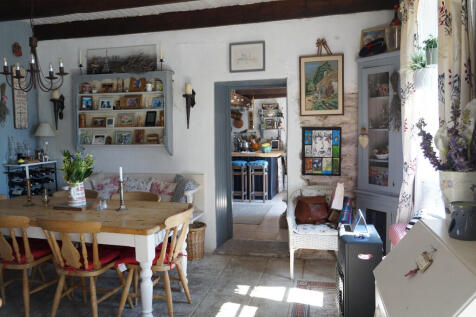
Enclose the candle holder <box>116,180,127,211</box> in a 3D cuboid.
[{"bbox_3d":[-0.969,0.312,2.990,0.083,0.237,0.083,0,3,14],"label":"candle holder"}]

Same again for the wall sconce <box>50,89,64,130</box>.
[{"bbox_3d":[-2.317,-0.626,4.583,0.125,0.540,0.160,0,3,14],"label":"wall sconce"}]

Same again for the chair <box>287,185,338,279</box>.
[{"bbox_3d":[0.795,0.723,3.627,0.560,0.840,0.570,0,3,14],"label":"chair"}]

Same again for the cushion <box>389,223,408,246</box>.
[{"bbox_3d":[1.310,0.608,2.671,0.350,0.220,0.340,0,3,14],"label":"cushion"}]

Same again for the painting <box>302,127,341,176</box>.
[{"bbox_3d":[0.867,-0.072,3.685,0.395,0.500,0.030,0,4,13],"label":"painting"}]

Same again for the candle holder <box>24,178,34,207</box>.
[{"bbox_3d":[-1.884,0.298,3.213,0.082,0.235,0.082,0,4,13],"label":"candle holder"}]

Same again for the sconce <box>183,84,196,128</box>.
[{"bbox_3d":[-0.514,-0.550,3.899,0.110,0.440,0.175,0,4,13],"label":"sconce"}]

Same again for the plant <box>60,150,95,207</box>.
[{"bbox_3d":[-1.373,0.166,3.038,0.265,0.470,0.255,0,4,13],"label":"plant"}]

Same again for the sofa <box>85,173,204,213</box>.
[{"bbox_3d":[-1.225,0.667,4.163,1.580,0.920,0.600,0,3,14],"label":"sofa"}]

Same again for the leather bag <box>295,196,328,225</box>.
[{"bbox_3d":[0.737,0.521,3.576,0.330,0.275,0.150,0,4,6],"label":"leather bag"}]

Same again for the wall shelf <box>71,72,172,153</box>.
[{"bbox_3d":[-1.405,-0.534,4.361,1.240,0.980,0.180,0,3,14],"label":"wall shelf"}]

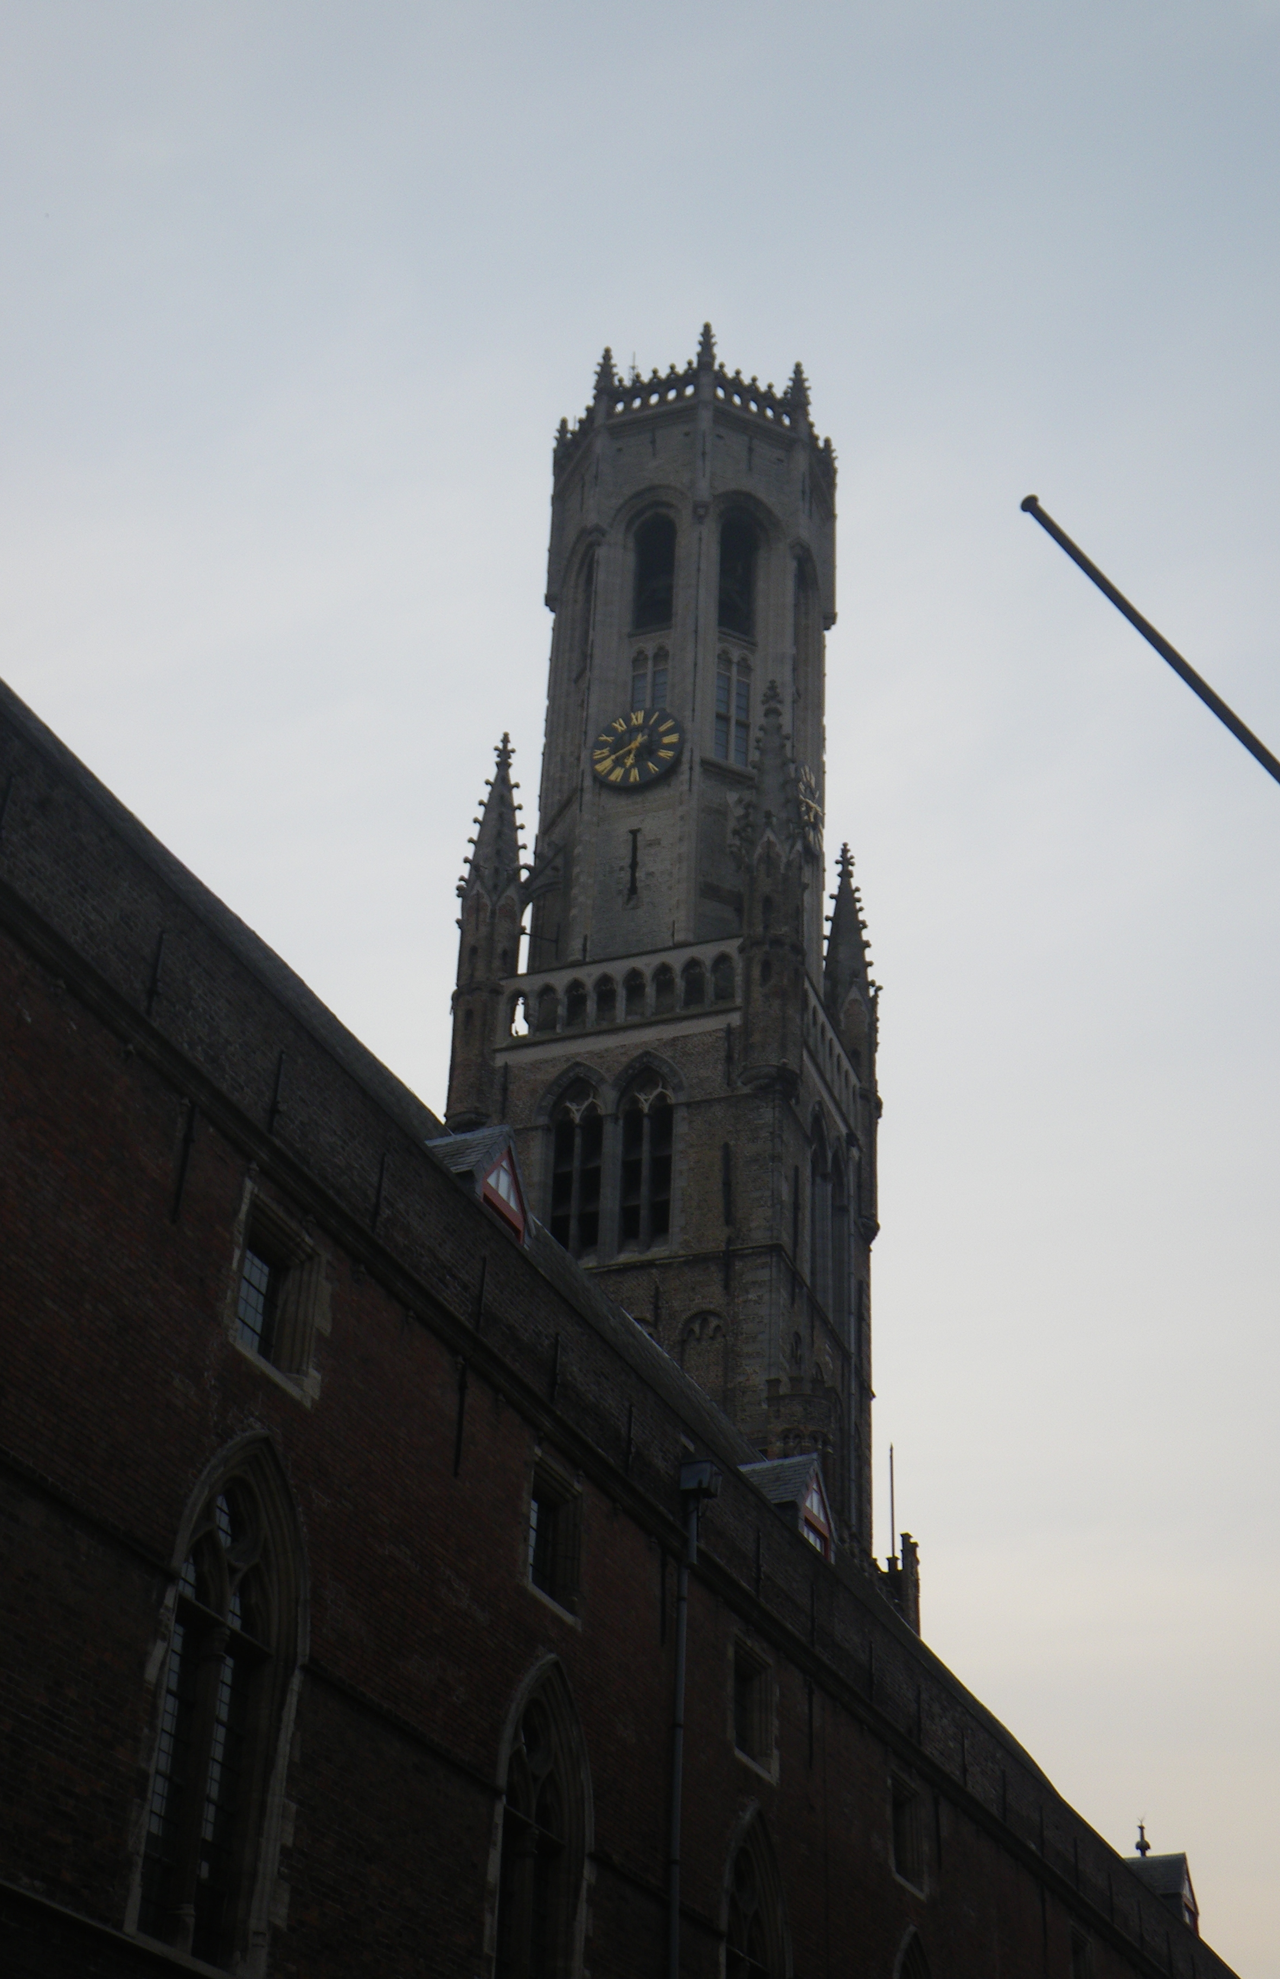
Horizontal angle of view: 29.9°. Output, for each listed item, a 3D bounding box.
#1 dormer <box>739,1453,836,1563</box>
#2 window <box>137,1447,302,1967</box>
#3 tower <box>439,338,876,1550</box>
[{"bbox_3d":[1.568,6.003,27.497,1.050,1.300,1.250,-12,-37,21],"label":"dormer"},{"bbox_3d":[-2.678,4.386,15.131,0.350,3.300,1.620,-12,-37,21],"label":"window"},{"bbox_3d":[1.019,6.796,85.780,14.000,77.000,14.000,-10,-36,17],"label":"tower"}]

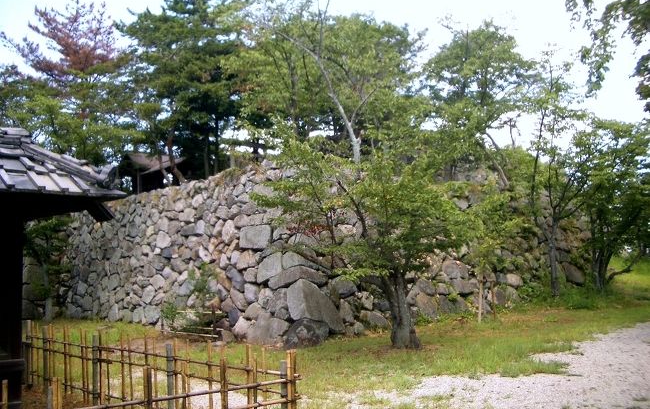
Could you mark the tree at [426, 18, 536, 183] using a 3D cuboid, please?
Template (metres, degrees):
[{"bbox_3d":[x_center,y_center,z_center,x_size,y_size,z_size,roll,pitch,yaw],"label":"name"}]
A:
[{"bbox_3d":[3.976,-2.583,16.800,2.900,4.300,2.800,0,-4,0],"label":"tree"}]

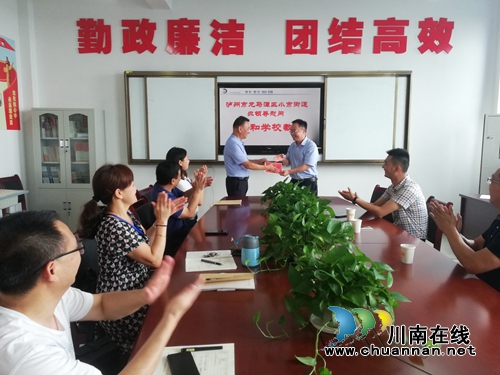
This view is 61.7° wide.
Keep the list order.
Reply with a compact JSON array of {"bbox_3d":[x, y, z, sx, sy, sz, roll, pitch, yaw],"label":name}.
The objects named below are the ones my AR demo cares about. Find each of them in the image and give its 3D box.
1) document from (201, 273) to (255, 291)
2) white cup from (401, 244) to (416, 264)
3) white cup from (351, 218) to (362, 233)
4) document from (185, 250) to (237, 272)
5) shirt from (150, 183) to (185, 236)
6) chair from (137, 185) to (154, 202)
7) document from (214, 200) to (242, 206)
[{"bbox_3d":[-0.095,0.399,1.822,0.240,0.025,0.180,0,7,2],"label":"document"},{"bbox_3d":[0.793,0.338,2.097,0.077,0.085,0.077,0,6,0],"label":"white cup"},{"bbox_3d":[0.713,0.259,2.792,0.077,0.085,0.077,0,6,0],"label":"white cup"},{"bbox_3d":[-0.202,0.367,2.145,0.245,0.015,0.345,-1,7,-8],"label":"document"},{"bbox_3d":[-0.570,0.212,2.913,0.310,0.500,0.450,-3,7,-25],"label":"shirt"},{"bbox_3d":[-0.640,0.484,3.527,0.600,0.970,0.580,-1,7,-5],"label":"chair"},{"bbox_3d":[-0.200,0.144,4.082,0.245,0.020,0.240,0,6,0],"label":"document"}]

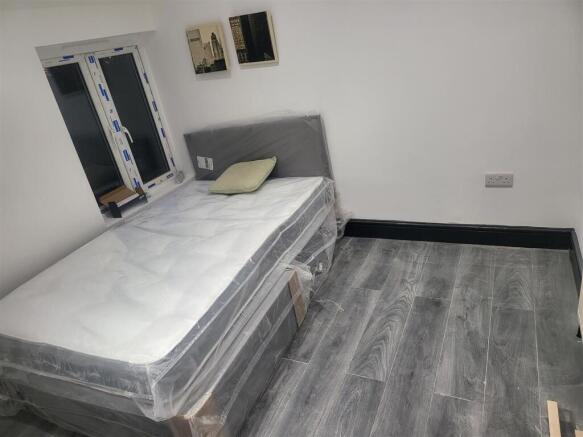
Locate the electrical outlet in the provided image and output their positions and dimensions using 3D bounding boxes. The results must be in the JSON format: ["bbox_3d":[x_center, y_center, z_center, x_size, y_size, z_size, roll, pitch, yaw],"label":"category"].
[{"bbox_3d":[1.239,-0.223,2.411,0.147,0.088,0.013,3,28,28],"label":"electrical outlet"}]

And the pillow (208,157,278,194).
[{"bbox_3d":[-0.338,-0.310,2.867,0.400,0.120,0.370,-1,42,28],"label":"pillow"}]

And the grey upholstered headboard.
[{"bbox_3d":[-0.260,-0.422,3.041,1.160,0.570,0.065,0,27,26],"label":"grey upholstered headboard"}]

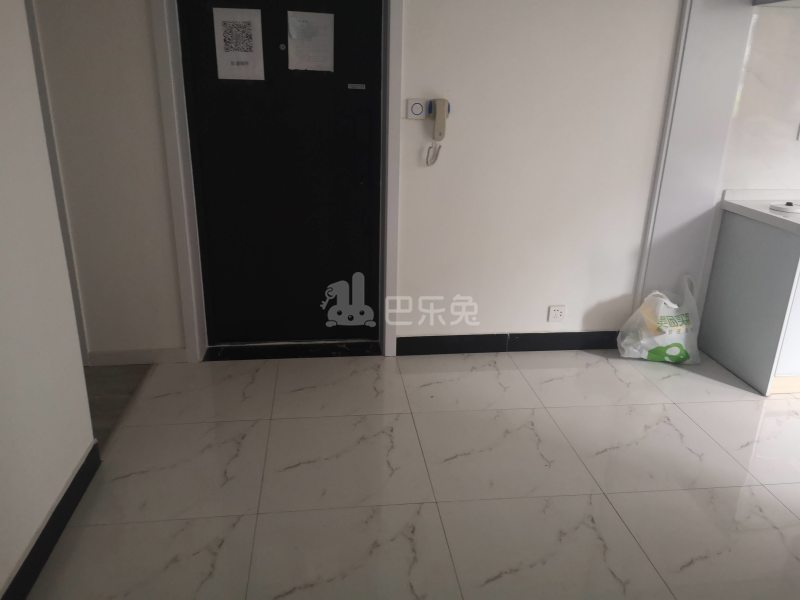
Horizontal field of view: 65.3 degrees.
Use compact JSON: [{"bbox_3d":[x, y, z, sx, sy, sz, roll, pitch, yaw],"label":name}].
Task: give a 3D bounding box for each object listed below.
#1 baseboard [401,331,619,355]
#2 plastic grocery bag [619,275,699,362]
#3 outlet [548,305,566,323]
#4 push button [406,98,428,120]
[{"bbox_3d":[0.615,0.223,3.287,1.268,0.108,0.014,-1,20,-7],"label":"baseboard"},{"bbox_3d":[1.353,0.097,3.222,0.400,0.425,0.180,4,20,6],"label":"plastic grocery bag"},{"bbox_3d":[0.824,0.071,3.256,0.087,0.087,0.012,-1,20,-7],"label":"outlet"},{"bbox_3d":[0.076,-0.860,2.816,0.086,0.088,0.012,-1,20,-7],"label":"push button"}]

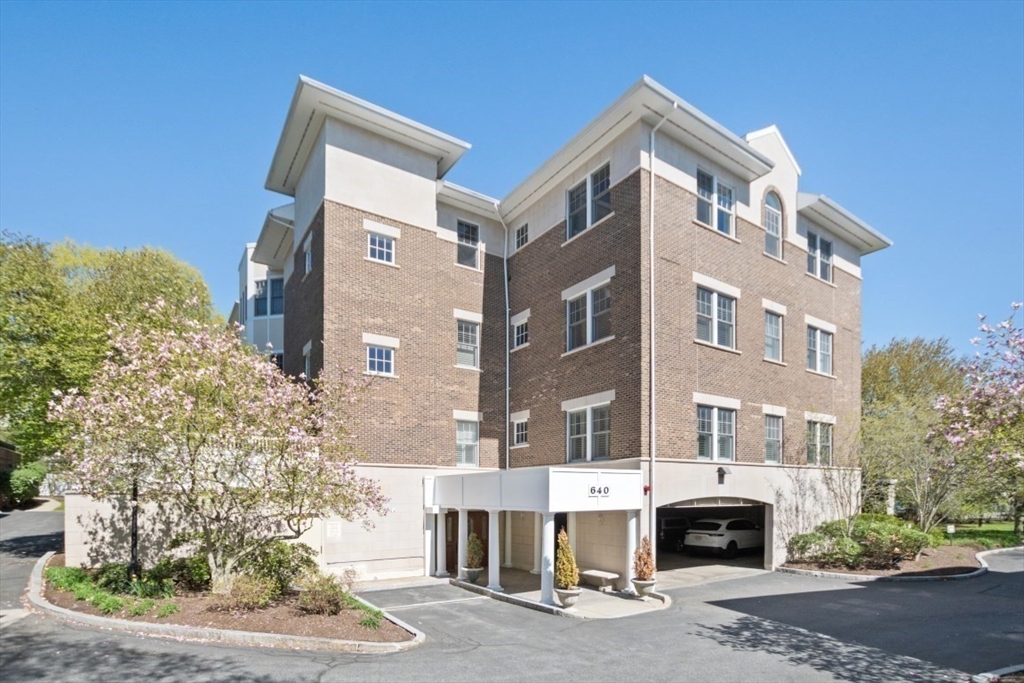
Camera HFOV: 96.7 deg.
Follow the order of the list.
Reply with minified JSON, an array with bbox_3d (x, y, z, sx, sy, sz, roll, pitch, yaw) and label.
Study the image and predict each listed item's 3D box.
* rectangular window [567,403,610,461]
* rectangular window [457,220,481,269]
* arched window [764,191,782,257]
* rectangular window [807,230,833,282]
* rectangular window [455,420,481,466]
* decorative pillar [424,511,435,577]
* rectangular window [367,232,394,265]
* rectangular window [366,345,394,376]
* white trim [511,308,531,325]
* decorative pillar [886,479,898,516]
[{"bbox_3d":[2.555,3.037,15.103,0.160,1.787,2.021,7,-12,-35],"label":"rectangular window"},{"bbox_3d":[-1.709,-3.794,17.866,0.997,1.743,0.150,4,-7,-30],"label":"rectangular window"},{"bbox_3d":[9.475,-4.211,16.449,1.071,2.385,0.150,6,-11,-33],"label":"arched window"},{"bbox_3d":[12.537,-3.458,18.512,1.936,1.681,0.160,6,-12,-32],"label":"rectangular window"},{"bbox_3d":[-1.611,3.802,16.913,0.918,1.710,0.150,6,-11,-33],"label":"rectangular window"},{"bbox_3d":[-3.046,7.504,16.866,0.298,2.287,0.266,6,-12,-32],"label":"decorative pillar"},{"bbox_3d":[-4.676,-3.337,16.332,0.989,0.936,0.150,6,-12,-32],"label":"rectangular window"},{"bbox_3d":[-4.550,0.660,15.732,0.941,0.931,0.150,4,-7,-30],"label":"rectangular window"},{"bbox_3d":[0.322,-0.905,17.163,0.120,0.302,1.141,7,-11,-36],"label":"white trim"},{"bbox_3d":[22.544,9.285,27.000,0.500,2.400,0.500,4,-7,-30],"label":"decorative pillar"}]

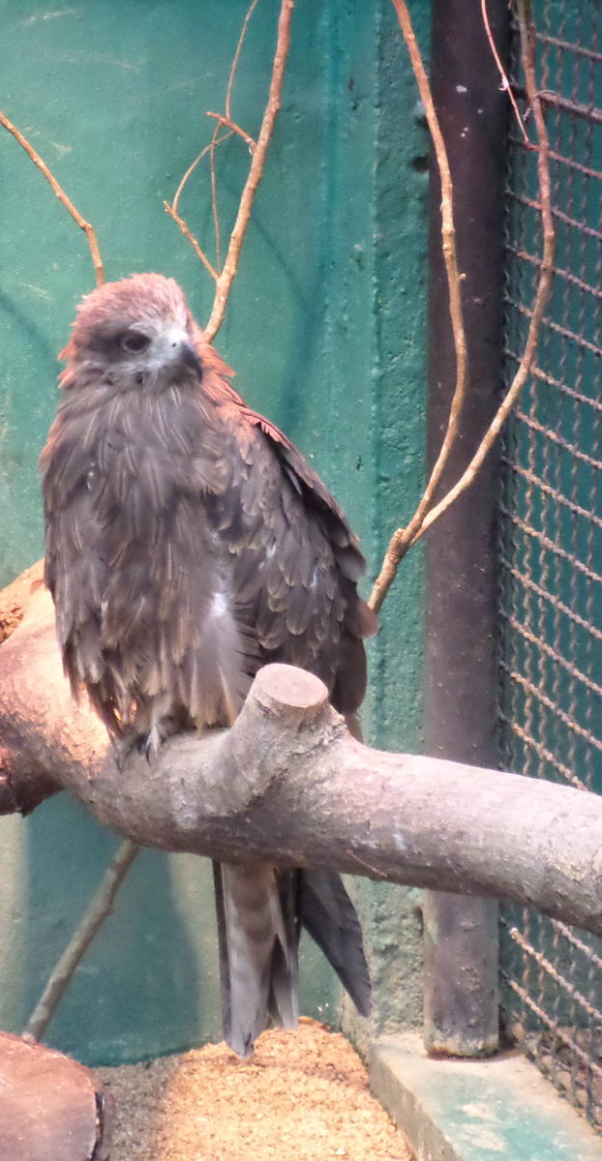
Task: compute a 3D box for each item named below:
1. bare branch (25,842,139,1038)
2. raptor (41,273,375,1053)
[{"bbox_3d":[-0.146,0.240,3.280,0.014,0.160,0.014,28,11,0],"label":"bare branch"},{"bbox_3d":[-0.059,0.052,3.120,0.185,0.520,0.220,6,13,26],"label":"raptor"}]

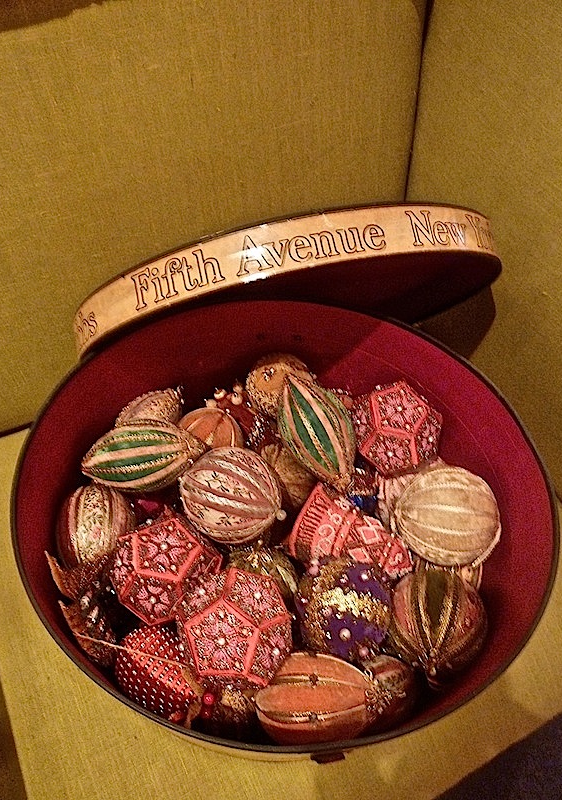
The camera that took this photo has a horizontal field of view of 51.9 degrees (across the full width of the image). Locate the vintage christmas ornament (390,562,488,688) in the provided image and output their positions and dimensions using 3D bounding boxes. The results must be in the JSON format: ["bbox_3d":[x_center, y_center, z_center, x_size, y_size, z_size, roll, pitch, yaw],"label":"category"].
[{"bbox_3d":[0.105,0.151,0.388,0.067,0.067,0.084,0,65,0],"label":"vintage christmas ornament"}]

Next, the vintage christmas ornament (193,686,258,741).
[{"bbox_3d":[-0.036,0.201,0.372,0.053,0.057,0.053,-2,55,2],"label":"vintage christmas ornament"}]

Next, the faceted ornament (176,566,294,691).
[{"bbox_3d":[-0.030,0.147,0.371,0.076,0.076,0.076,2,48,0],"label":"faceted ornament"}]

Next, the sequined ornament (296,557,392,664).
[{"bbox_3d":[0.042,0.138,0.382,0.067,0.070,0.067,-2,55,2],"label":"sequined ornament"}]

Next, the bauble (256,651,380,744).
[{"bbox_3d":[0.022,0.182,0.353,0.079,0.056,0.056,-6,62,-5],"label":"bauble"}]

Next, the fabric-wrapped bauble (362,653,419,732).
[{"bbox_3d":[0.064,0.187,0.369,0.051,0.055,0.051,-2,55,2],"label":"fabric-wrapped bauble"}]

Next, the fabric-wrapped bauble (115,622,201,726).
[{"bbox_3d":[-0.075,0.174,0.363,0.063,0.072,0.063,-40,14,0],"label":"fabric-wrapped bauble"}]

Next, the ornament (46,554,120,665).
[{"bbox_3d":[-0.131,0.140,0.383,0.060,0.070,0.060,2,48,0],"label":"ornament"}]

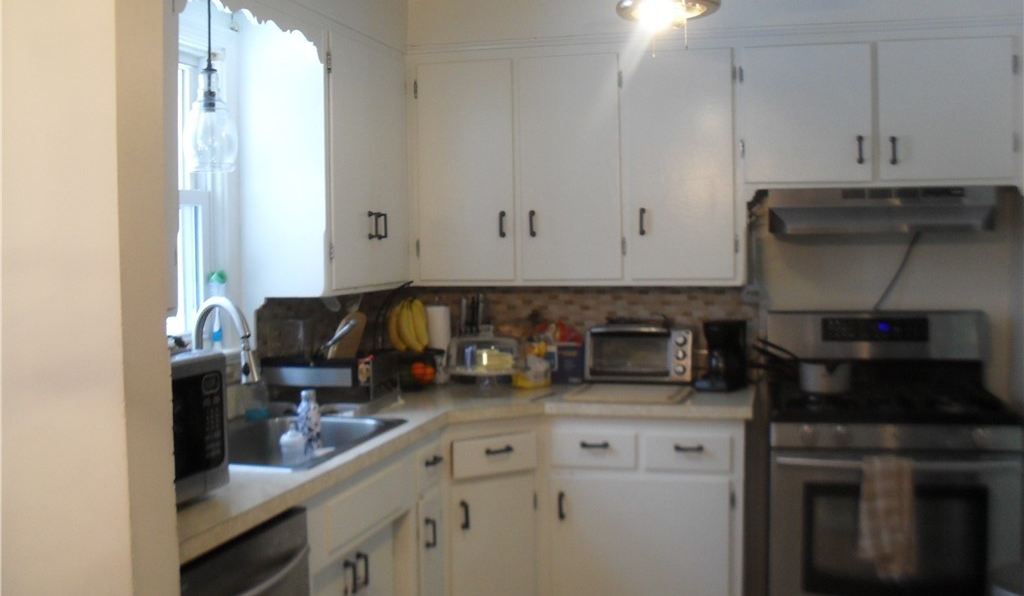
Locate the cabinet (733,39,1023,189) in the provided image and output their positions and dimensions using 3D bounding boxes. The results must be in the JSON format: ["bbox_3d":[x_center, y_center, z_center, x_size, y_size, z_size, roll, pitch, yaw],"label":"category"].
[{"bbox_3d":[1.266,-0.631,3.626,0.951,0.510,0.340,0,3,14],"label":"cabinet"}]

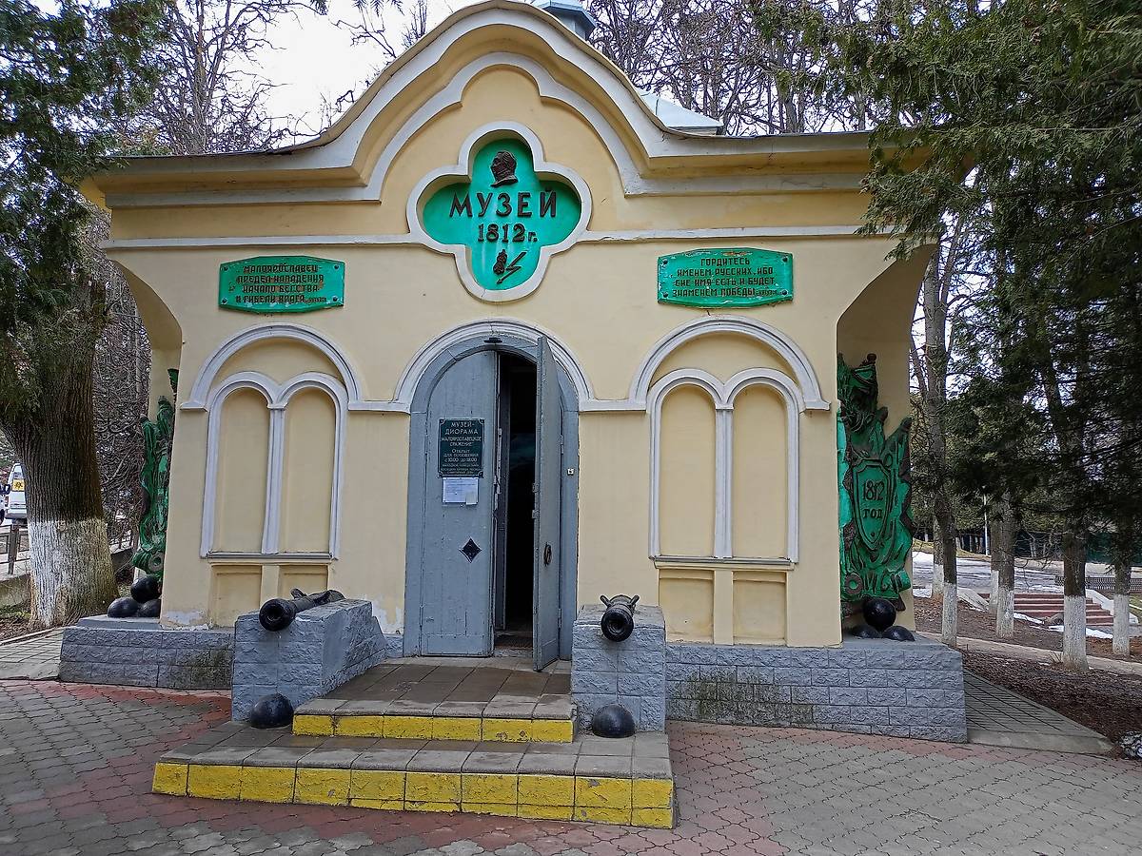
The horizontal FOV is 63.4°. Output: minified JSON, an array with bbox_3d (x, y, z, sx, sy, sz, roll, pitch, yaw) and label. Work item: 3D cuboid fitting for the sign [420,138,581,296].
[{"bbox_3d":[-0.637,-1.891,8.182,1.440,1.450,0.100,0,-7,5],"label":"sign"}]

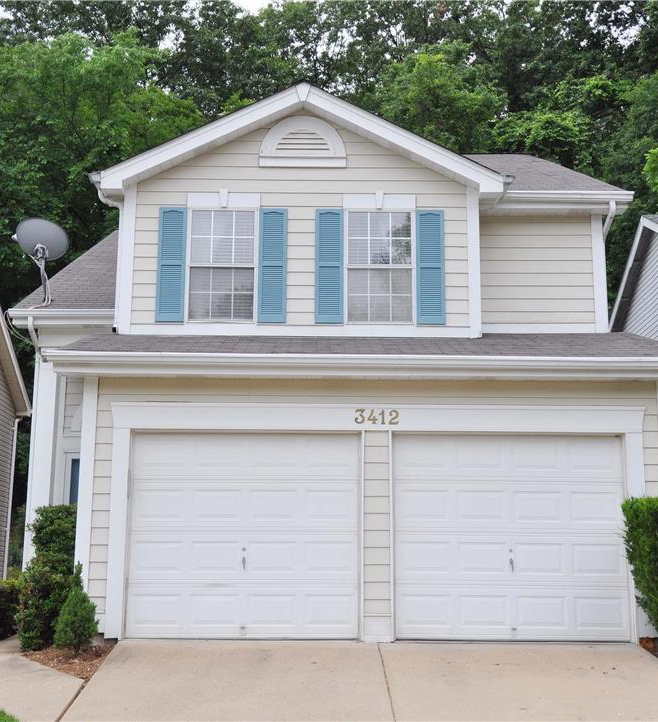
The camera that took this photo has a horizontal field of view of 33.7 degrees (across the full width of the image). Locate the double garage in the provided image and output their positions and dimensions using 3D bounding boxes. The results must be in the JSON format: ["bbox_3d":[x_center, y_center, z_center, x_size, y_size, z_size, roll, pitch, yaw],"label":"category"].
[{"bbox_3d":[0.493,1.779,11.311,5.287,2.217,0.200,0,-12,0],"label":"double garage"}]

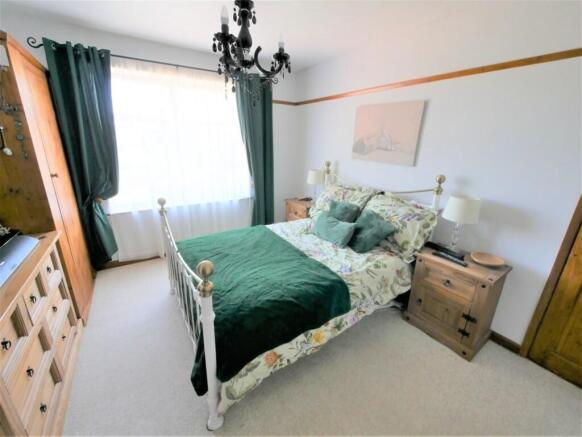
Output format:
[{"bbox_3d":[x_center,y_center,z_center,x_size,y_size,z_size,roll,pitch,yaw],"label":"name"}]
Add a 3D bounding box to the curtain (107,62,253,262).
[{"bbox_3d":[-1.259,-0.621,2.872,1.820,2.130,0.090,-10,21,-33],"label":"curtain"}]

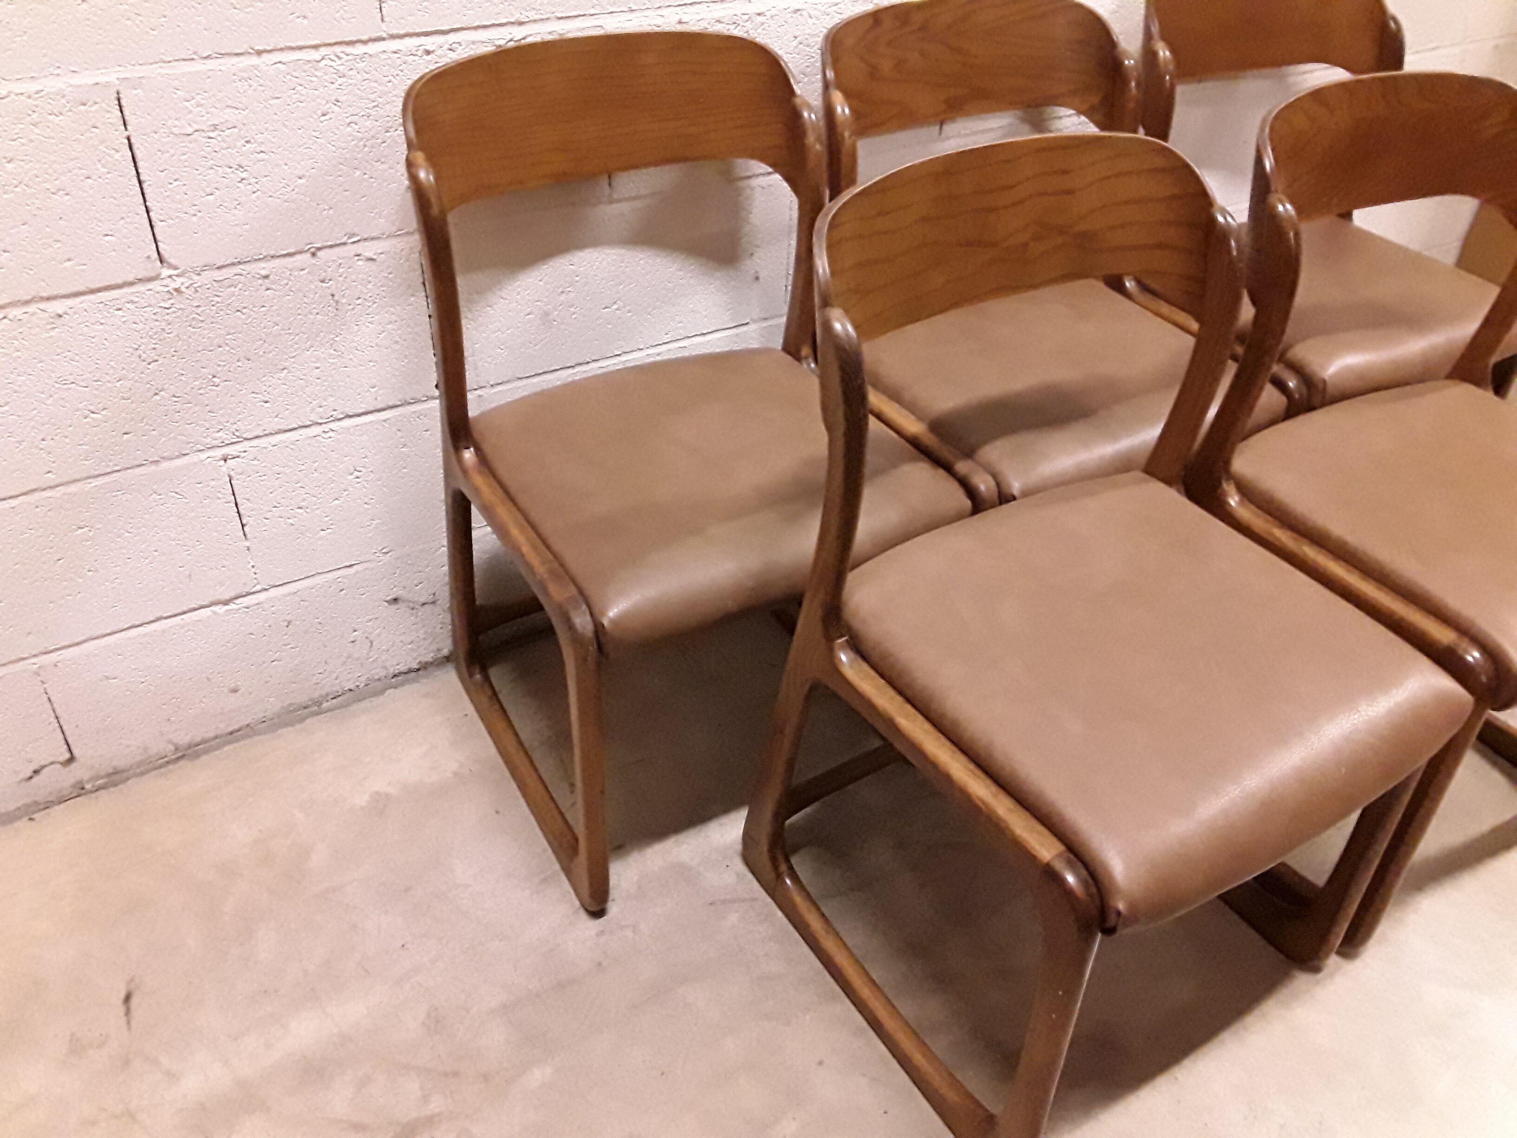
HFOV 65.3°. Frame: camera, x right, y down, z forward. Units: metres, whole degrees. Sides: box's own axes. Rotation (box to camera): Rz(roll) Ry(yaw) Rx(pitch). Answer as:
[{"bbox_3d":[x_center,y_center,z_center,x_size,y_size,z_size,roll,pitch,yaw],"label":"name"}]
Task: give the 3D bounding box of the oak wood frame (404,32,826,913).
[{"bbox_3d":[-0.073,-0.120,1.297,0.473,0.808,0.460,-18,41,-25],"label":"oak wood frame"}]

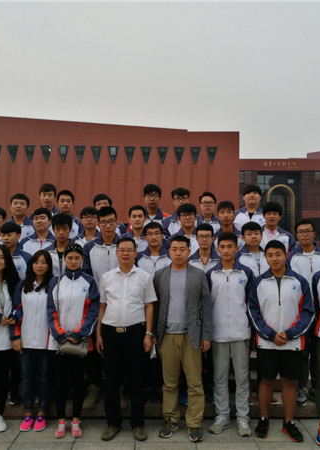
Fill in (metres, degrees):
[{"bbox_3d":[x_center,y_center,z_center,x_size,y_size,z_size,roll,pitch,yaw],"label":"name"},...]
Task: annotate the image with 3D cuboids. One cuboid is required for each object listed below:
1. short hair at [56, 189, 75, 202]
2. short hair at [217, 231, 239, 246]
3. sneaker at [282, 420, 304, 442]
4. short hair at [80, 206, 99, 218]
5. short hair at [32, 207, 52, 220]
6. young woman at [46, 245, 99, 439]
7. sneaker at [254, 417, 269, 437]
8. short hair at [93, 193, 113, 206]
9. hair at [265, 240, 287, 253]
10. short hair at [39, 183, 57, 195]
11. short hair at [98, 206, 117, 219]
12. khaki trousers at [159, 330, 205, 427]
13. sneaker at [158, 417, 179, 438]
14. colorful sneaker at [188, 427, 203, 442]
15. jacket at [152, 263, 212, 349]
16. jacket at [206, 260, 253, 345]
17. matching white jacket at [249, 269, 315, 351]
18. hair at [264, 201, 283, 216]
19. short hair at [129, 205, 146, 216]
[{"bbox_3d":[-1.125,-0.340,5.600,0.190,0.160,0.200,0,0,-10],"label":"short hair"},{"bbox_3d":[0.620,0.148,4.271,0.180,0.165,0.205,0,0,9],"label":"short hair"},{"bbox_3d":[1.187,1.807,4.162,0.105,0.110,0.285,0,0,-13],"label":"sneaker"},{"bbox_3d":[-0.774,-0.123,5.155,0.190,0.150,0.205,0,-1,-5],"label":"short hair"},{"bbox_3d":[-1.259,-0.113,5.024,0.200,0.150,0.205,0,-1,-8],"label":"short hair"},{"bbox_3d":[-0.754,0.988,4.080,0.455,1.660,0.340,0,0,-5],"label":"young woman"},{"bbox_3d":[0.900,1.765,4.100,0.108,0.118,0.285,0,0,15],"label":"sneaker"},{"bbox_3d":[-0.671,-0.285,5.509,0.210,0.160,0.205,0,-1,-5],"label":"short hair"},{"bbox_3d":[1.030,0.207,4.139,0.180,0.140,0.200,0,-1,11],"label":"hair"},{"bbox_3d":[-1.375,-0.431,5.732,0.200,0.155,0.205,0,-1,-6],"label":"short hair"},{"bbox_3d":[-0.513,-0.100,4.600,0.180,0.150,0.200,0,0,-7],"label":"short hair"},{"bbox_3d":[0.187,1.320,4.069,0.400,0.890,0.280,0,-1,2],"label":"khaki trousers"},{"bbox_3d":[0.088,1.782,4.175,0.110,0.120,0.290,0,-1,22],"label":"sneaker"},{"bbox_3d":[0.324,1.807,4.172,0.105,0.110,0.285,0,0,-6],"label":"colorful sneaker"},{"bbox_3d":[0.197,0.694,4.094,0.530,0.760,0.300,0,-1,2],"label":"jacket"},{"bbox_3d":[0.634,0.695,4.250,0.500,0.710,0.290,0,0,7],"label":"jacket"},{"bbox_3d":[1.077,0.734,4.140,0.570,0.710,0.330,0,0,10],"label":"matching white jacket"},{"bbox_3d":[1.236,-0.172,5.119,0.200,0.165,0.210,0,-1,9],"label":"hair"},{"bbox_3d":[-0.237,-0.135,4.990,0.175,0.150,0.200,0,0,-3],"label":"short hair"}]

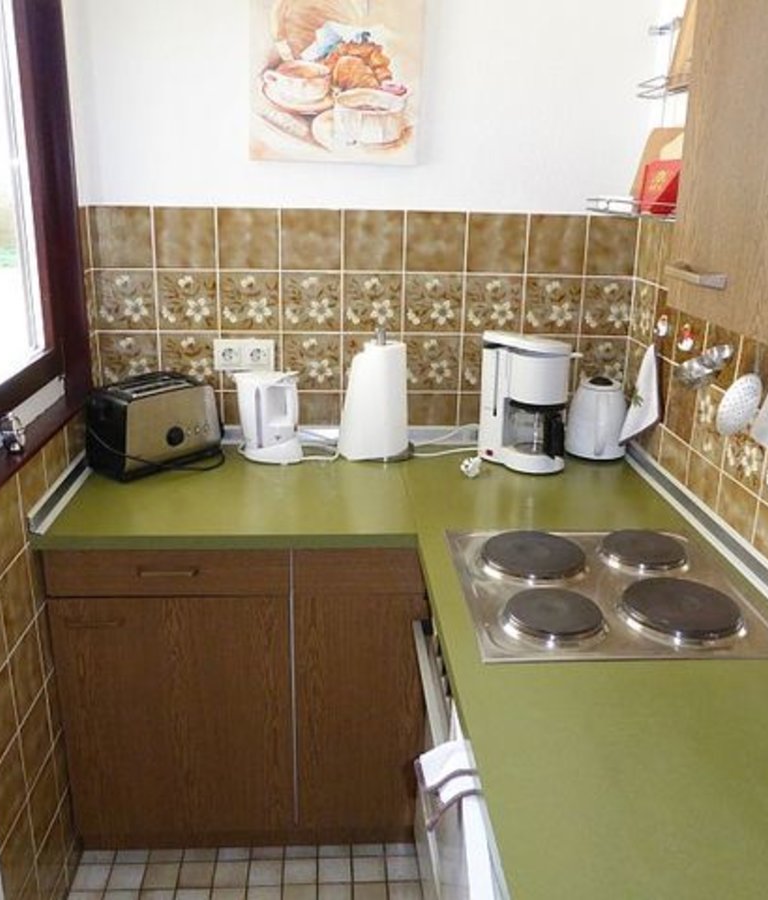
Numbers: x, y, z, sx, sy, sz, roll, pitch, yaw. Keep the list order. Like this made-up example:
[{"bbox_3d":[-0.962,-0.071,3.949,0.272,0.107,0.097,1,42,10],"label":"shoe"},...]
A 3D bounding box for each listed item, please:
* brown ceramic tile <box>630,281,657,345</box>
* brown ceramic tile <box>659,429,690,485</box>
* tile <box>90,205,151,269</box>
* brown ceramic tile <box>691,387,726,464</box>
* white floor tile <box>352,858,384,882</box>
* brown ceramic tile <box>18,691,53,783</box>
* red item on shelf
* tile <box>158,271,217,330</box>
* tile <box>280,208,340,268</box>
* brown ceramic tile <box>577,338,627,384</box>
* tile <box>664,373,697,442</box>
[{"bbox_3d":[0.640,-0.337,2.047,0.010,0.149,0.142,0,18,-3],"label":"brown ceramic tile"},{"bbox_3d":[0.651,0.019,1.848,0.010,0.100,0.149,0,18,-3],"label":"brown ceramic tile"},{"bbox_3d":[-0.628,-0.509,1.998,0.150,0.150,0.010,0,18,-4],"label":"tile"},{"bbox_3d":[0.680,-0.055,1.709,0.012,0.149,0.149,0,18,-3],"label":"brown ceramic tile"},{"bbox_3d":[-0.035,0.950,1.875,0.073,0.010,0.073,0,18,-3],"label":"white floor tile"},{"bbox_3d":[-0.687,0.565,1.633,0.010,0.149,0.149,0,18,-4],"label":"brown ceramic tile"},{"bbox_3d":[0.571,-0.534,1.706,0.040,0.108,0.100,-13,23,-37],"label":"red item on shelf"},{"bbox_3d":[-0.483,-0.368,2.060,0.149,0.149,0.012,0,18,-3],"label":"tile"},{"bbox_3d":[-0.176,-0.511,2.025,0.150,0.150,0.010,0,18,-4],"label":"tile"},{"bbox_3d":[0.563,-0.219,2.165,0.129,0.149,0.010,0,18,-4],"label":"brown ceramic tile"},{"bbox_3d":[0.655,-0.103,1.819,0.010,0.149,0.149,0,18,-4],"label":"tile"}]

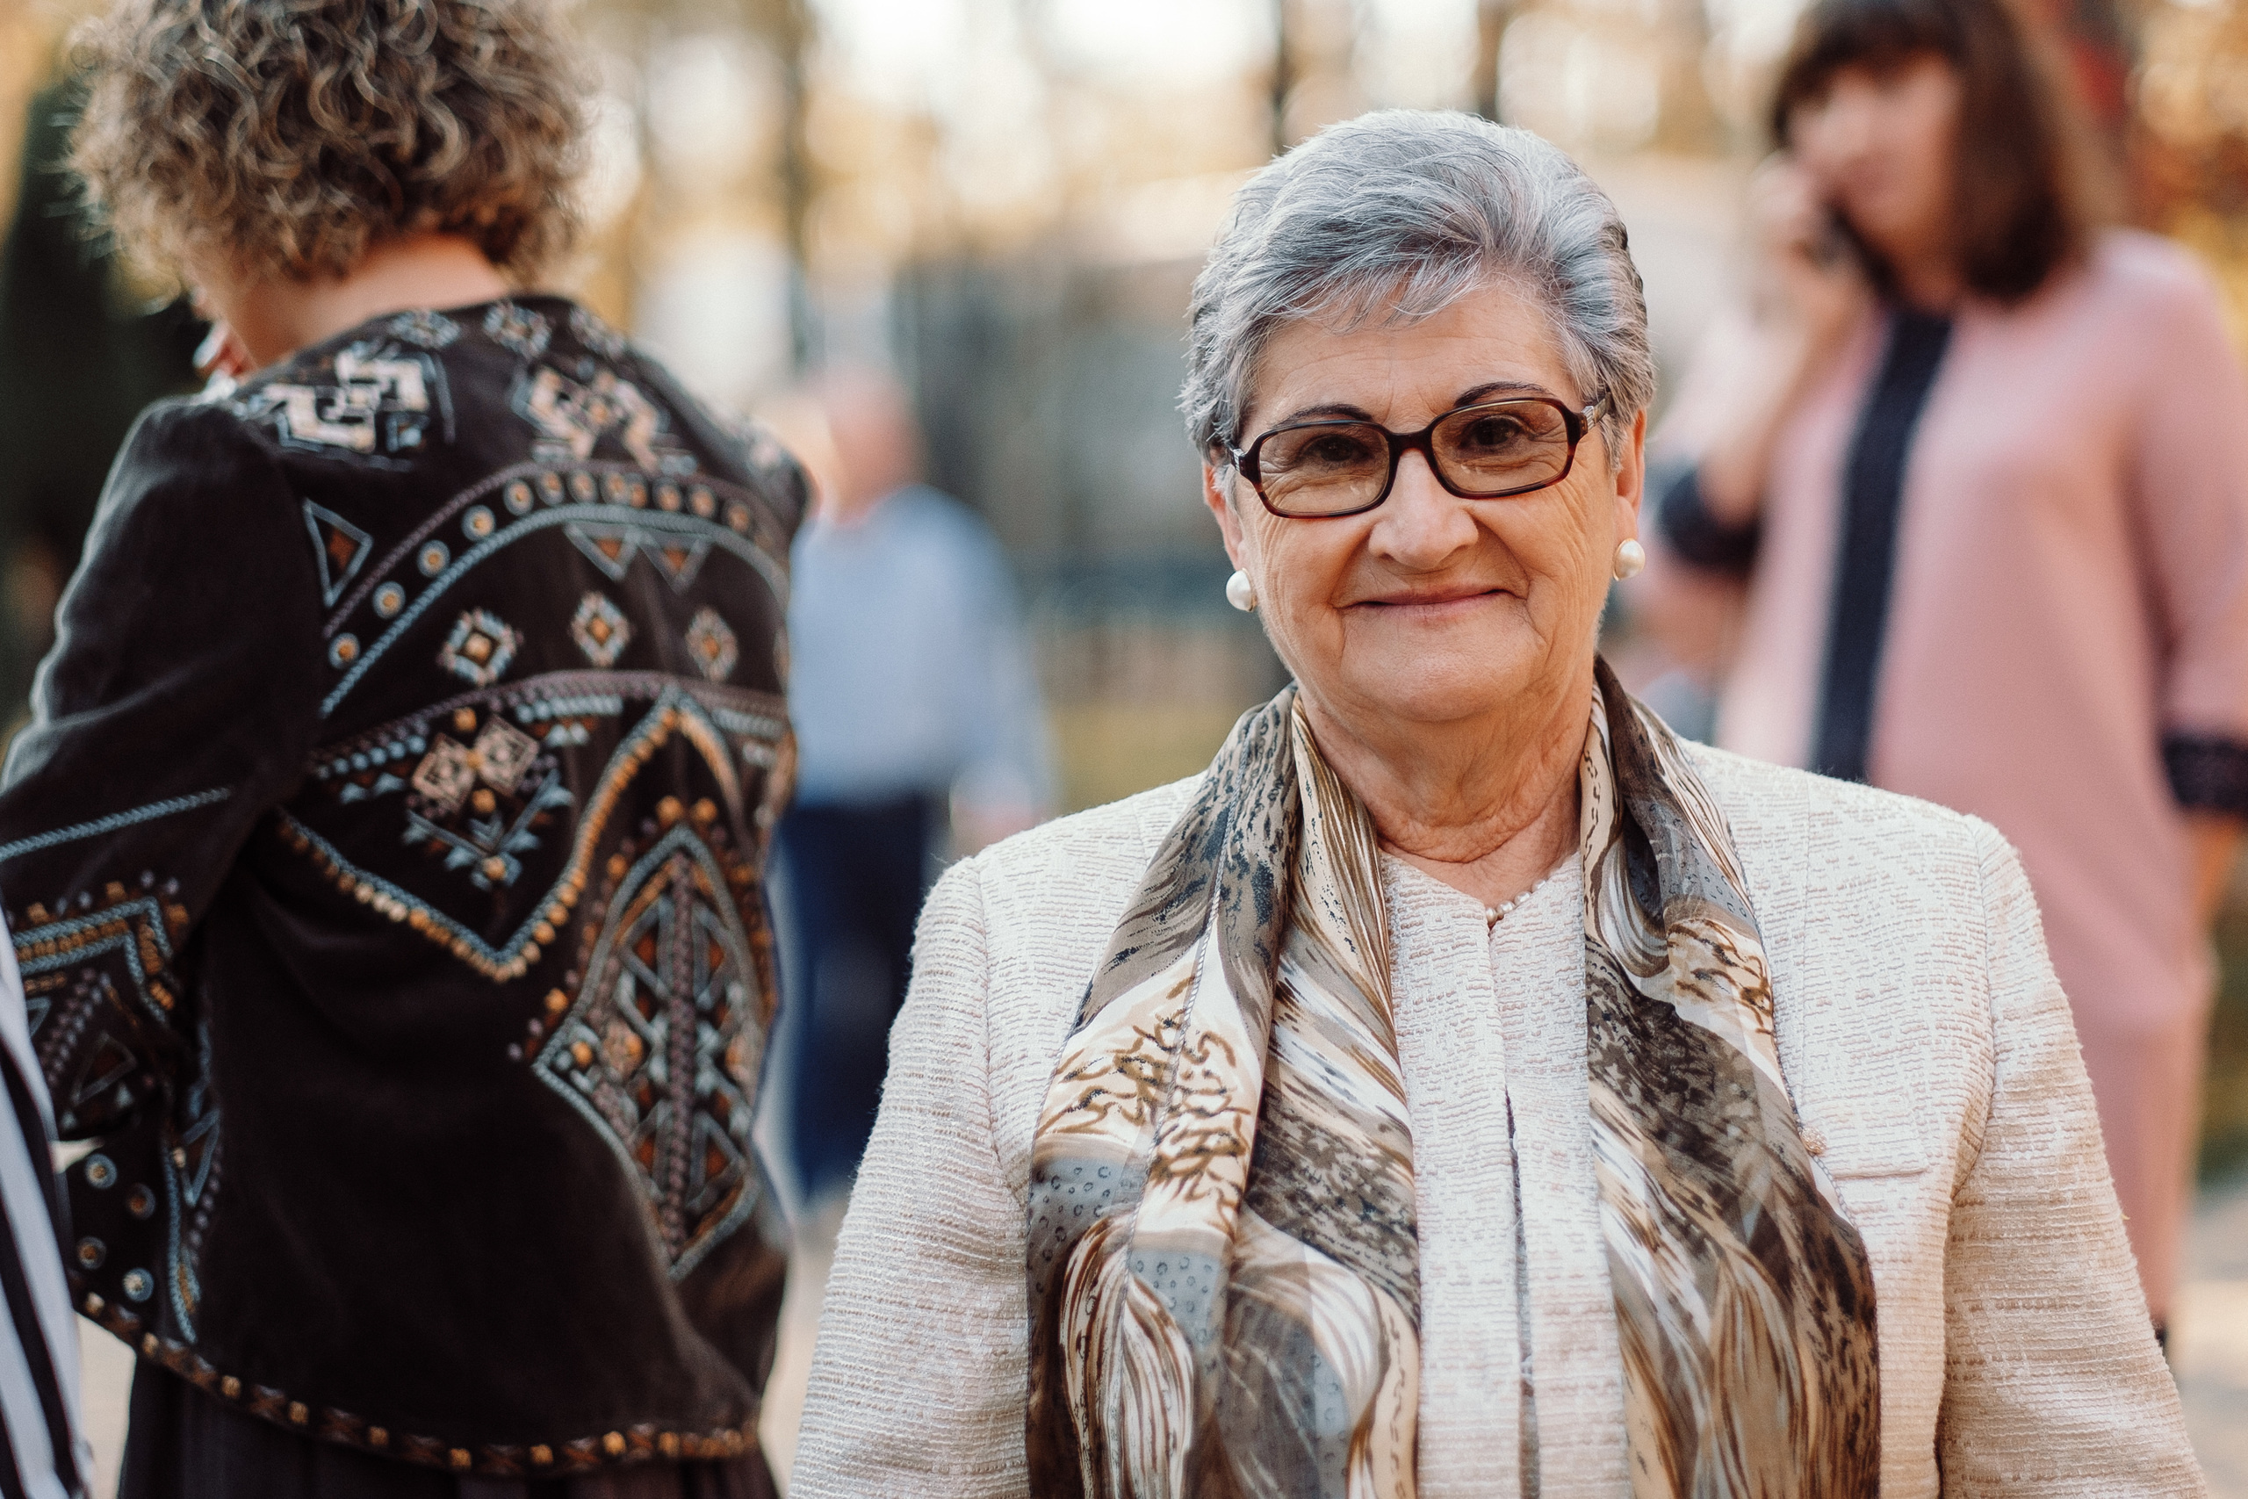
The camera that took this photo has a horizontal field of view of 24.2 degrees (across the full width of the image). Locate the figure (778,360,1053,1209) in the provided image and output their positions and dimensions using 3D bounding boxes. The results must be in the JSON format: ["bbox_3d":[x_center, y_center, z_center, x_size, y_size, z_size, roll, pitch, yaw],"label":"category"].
[{"bbox_3d":[-0.433,0.091,10.300,0.520,1.690,0.360,2,3,34],"label":"figure"}]

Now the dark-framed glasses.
[{"bbox_3d":[0.117,-0.126,2.114,0.146,0.045,0.140,-6,10,4],"label":"dark-framed glasses"}]

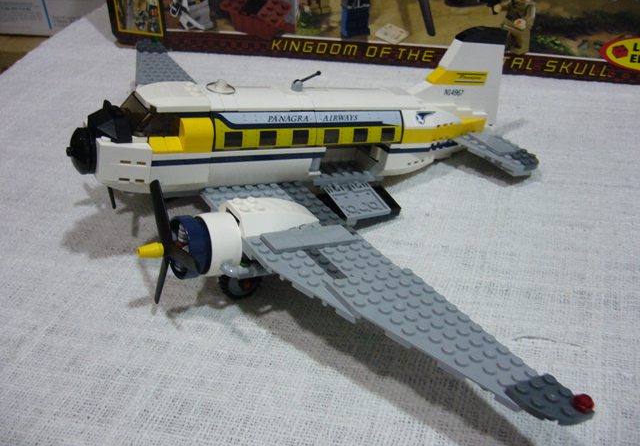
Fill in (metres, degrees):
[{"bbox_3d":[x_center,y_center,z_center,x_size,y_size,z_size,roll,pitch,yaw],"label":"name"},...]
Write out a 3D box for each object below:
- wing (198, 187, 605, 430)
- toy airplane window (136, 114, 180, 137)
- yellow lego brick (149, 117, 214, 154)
[{"bbox_3d":[0.017,0.029,0.297,0.072,0.014,0.210,-7,31,-33],"label":"wing"},{"bbox_3d":[-0.081,-0.049,0.323,0.022,0.013,0.006,-7,23,-33],"label":"toy airplane window"},{"bbox_3d":[-0.072,-0.046,0.333,0.032,0.017,0.016,-7,28,-33],"label":"yellow lego brick"}]

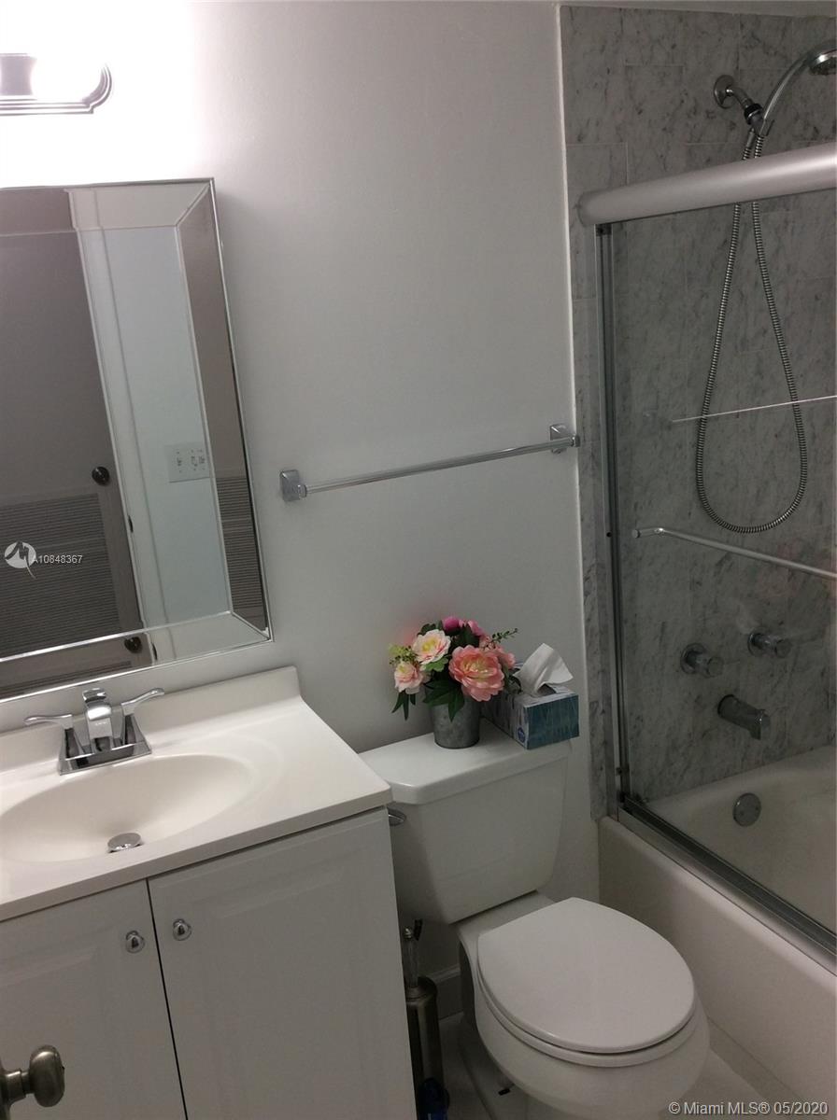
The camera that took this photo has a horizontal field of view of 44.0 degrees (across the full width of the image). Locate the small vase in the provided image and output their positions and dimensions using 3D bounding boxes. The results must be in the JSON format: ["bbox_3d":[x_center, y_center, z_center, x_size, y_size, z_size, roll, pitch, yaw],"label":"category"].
[{"bbox_3d":[0.076,0.323,2.131,0.100,0.102,0.100,-5,15,1],"label":"small vase"}]

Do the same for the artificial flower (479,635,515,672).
[{"bbox_3d":[0.162,0.191,2.128,0.060,0.070,0.074,7,19,38],"label":"artificial flower"}]

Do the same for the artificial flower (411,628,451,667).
[{"bbox_3d":[0.025,0.172,2.040,0.076,0.068,0.060,-4,15,3],"label":"artificial flower"}]

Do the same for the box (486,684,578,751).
[{"bbox_3d":[0.222,0.304,2.179,0.118,0.089,0.228,-11,16,-23],"label":"box"}]

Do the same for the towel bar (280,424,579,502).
[{"bbox_3d":[0.047,-0.192,2.069,0.645,0.060,0.075,-11,16,-23],"label":"towel bar"}]

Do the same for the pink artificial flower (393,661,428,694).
[{"bbox_3d":[-0.016,0.232,2.034,0.068,0.066,0.060,-2,15,13],"label":"pink artificial flower"}]

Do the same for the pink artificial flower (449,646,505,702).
[{"bbox_3d":[0.115,0.227,2.052,0.110,0.105,0.075,-6,15,-4],"label":"pink artificial flower"}]

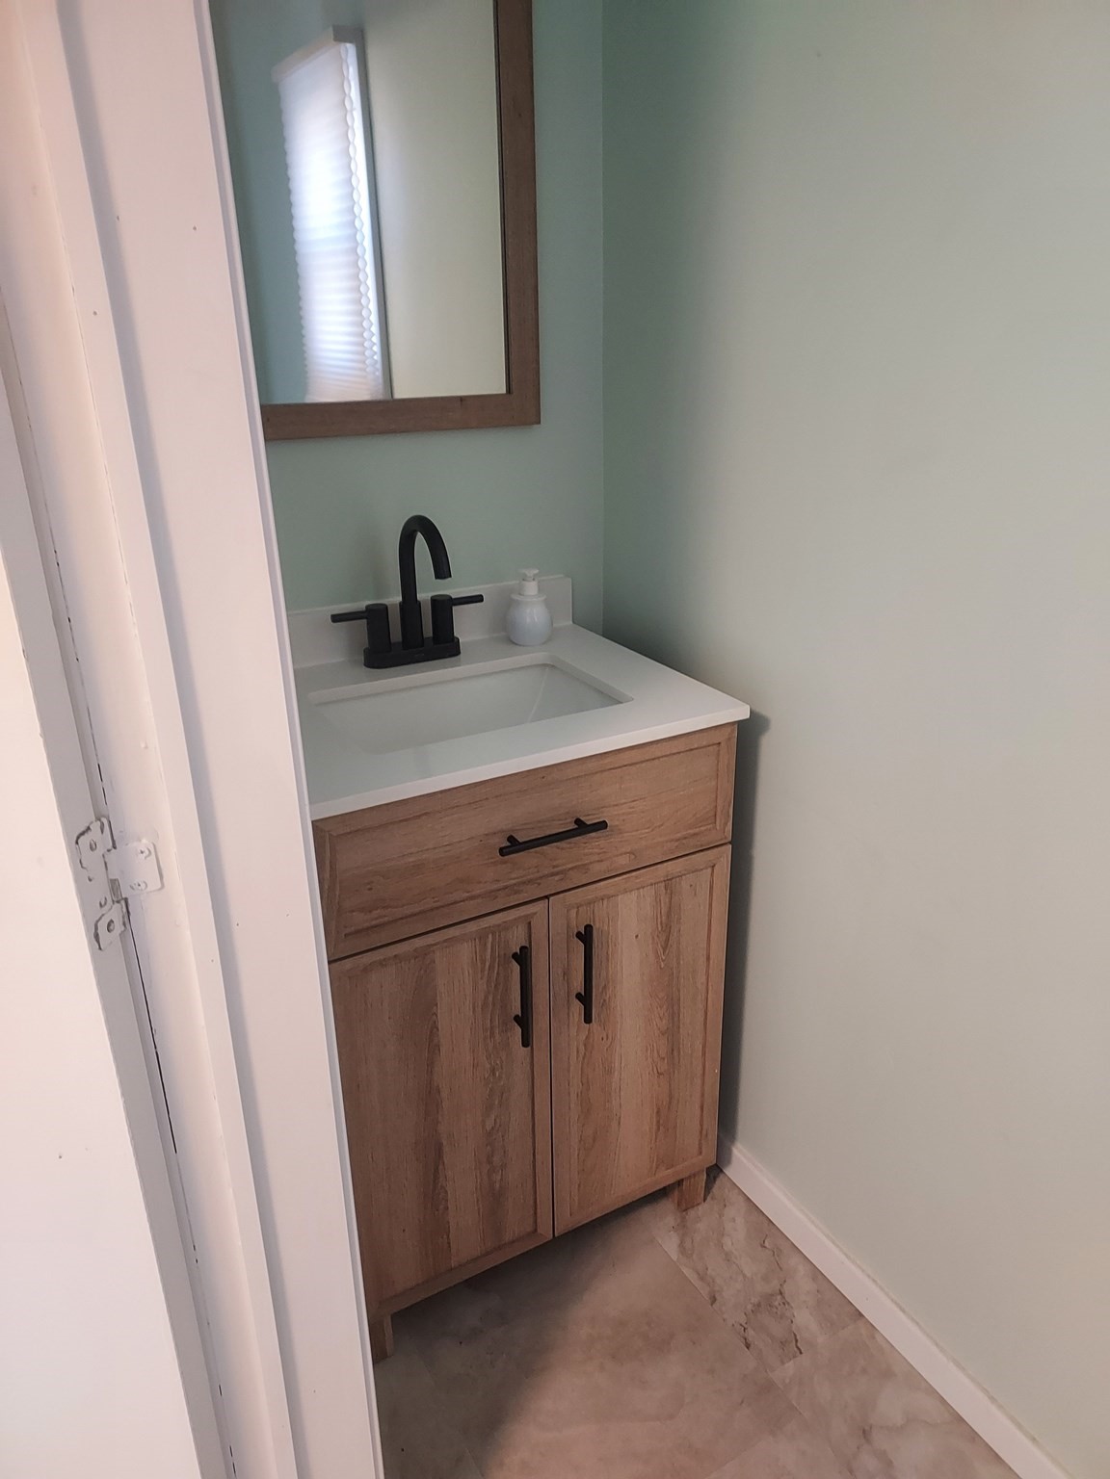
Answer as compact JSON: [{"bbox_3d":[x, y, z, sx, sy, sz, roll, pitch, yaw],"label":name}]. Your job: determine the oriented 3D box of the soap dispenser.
[{"bbox_3d":[-0.041,-0.211,1.624,0.072,0.117,0.072,-1,22,0],"label":"soap dispenser"}]

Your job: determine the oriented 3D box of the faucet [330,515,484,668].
[{"bbox_3d":[-0.187,-0.207,1.472,0.242,0.226,0.185,-12,24,-26],"label":"faucet"}]

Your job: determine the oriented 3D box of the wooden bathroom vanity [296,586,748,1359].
[{"bbox_3d":[-0.119,0.315,1.556,0.613,0.964,0.512,-12,24,-26],"label":"wooden bathroom vanity"}]

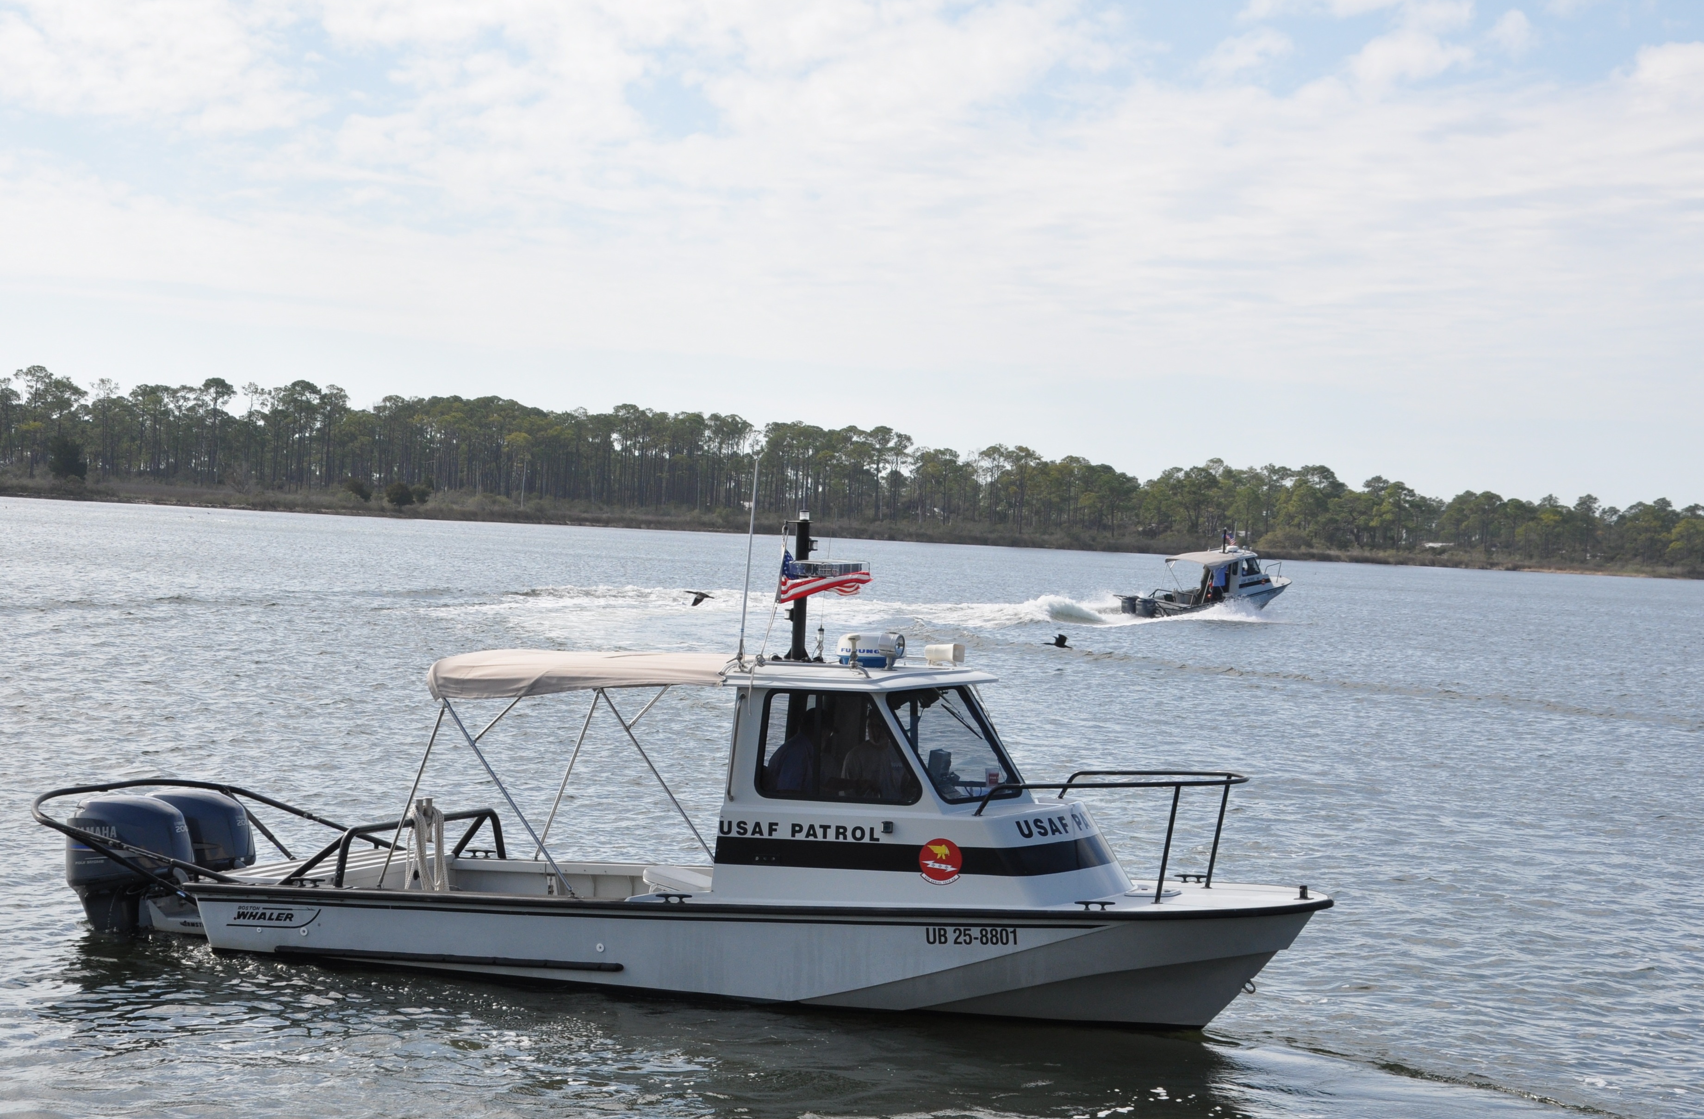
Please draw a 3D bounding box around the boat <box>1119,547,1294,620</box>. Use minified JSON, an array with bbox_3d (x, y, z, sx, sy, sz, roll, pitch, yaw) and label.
[{"bbox_3d":[13.510,0.851,120.048,8.950,2.350,2.450,-5,7,-42],"label":"boat"}]

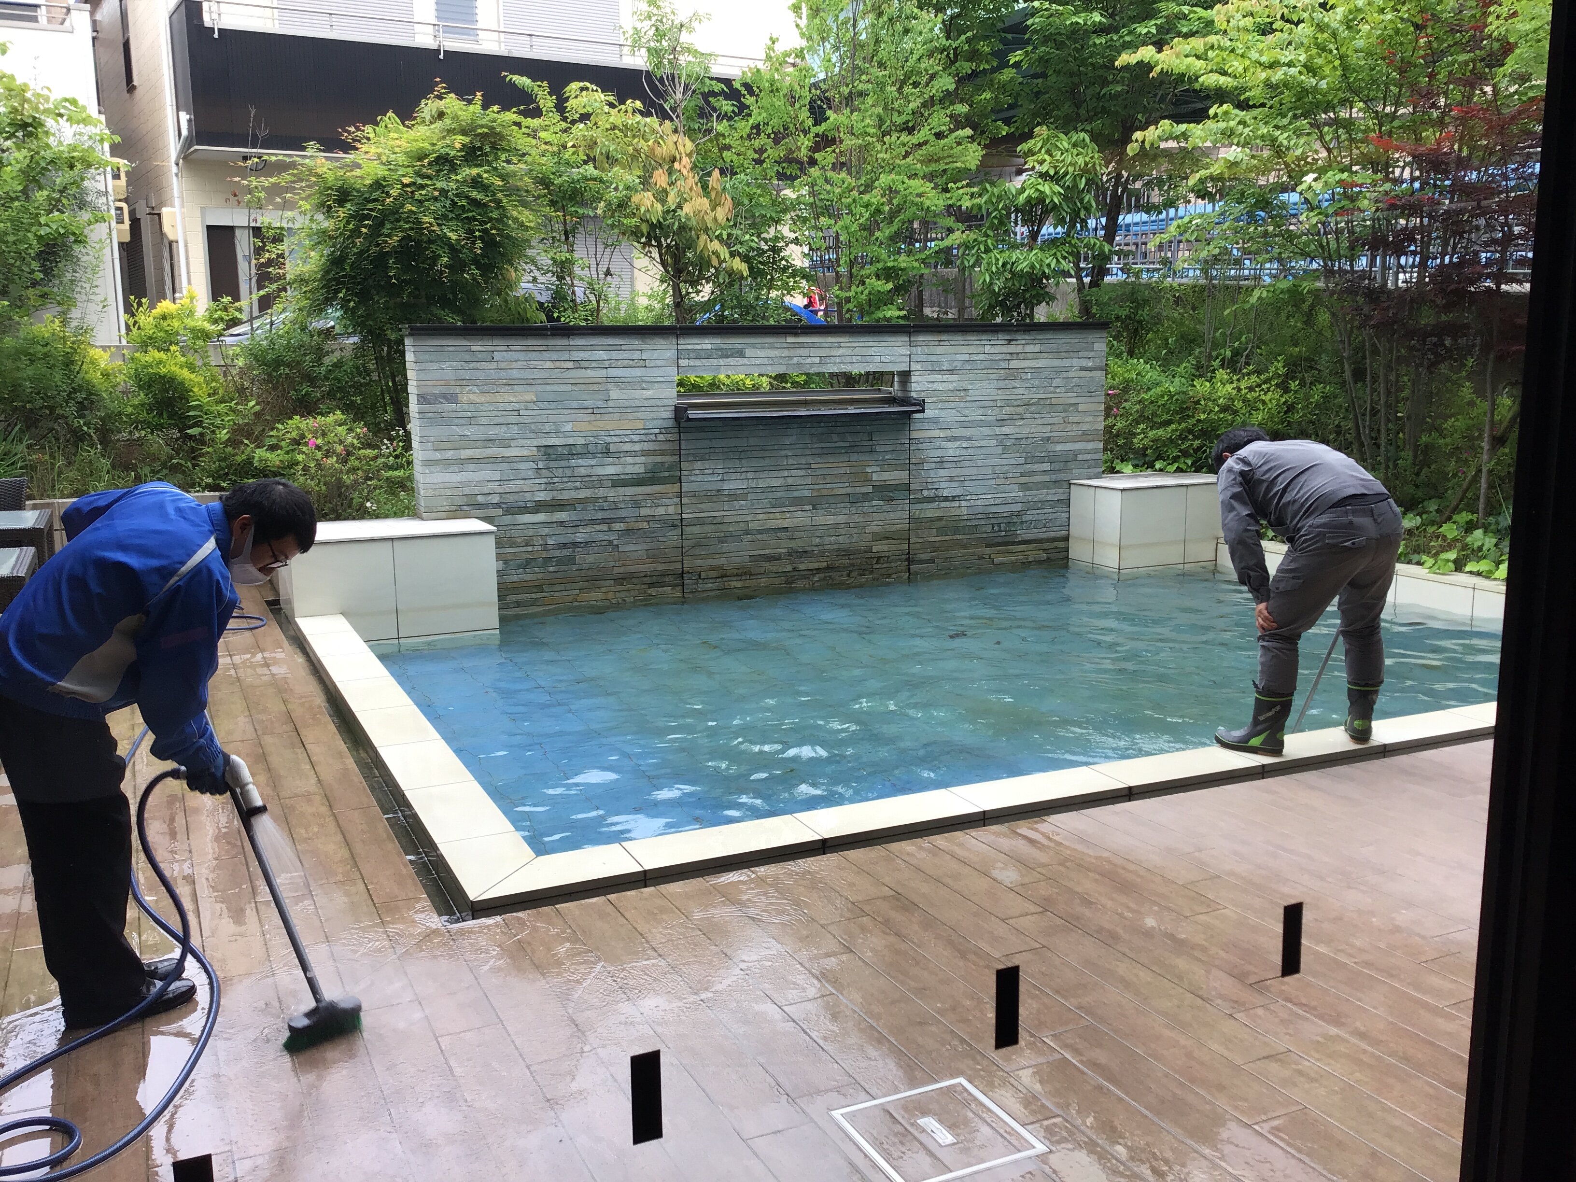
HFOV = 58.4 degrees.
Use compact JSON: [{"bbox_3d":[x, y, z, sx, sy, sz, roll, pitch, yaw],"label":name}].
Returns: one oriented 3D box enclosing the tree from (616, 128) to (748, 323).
[{"bbox_3d":[-0.880,-2.406,11.604,1.150,2.700,1.100,-5,11,-24],"label":"tree"}]

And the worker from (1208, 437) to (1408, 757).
[{"bbox_3d":[1.924,-0.007,5.386,0.620,1.200,0.780,-10,14,-42],"label":"worker"}]

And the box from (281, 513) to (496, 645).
[{"bbox_3d":[-2.476,-0.079,8.749,1.190,0.660,0.890,-5,11,-24],"label":"box"}]

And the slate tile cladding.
[{"bbox_3d":[0.027,-0.968,10.148,5.300,1.860,0.250,-5,11,-24],"label":"slate tile cladding"}]

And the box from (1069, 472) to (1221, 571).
[{"bbox_3d":[2.850,-0.561,11.157,1.190,0.660,0.880,-5,11,-24],"label":"box"}]

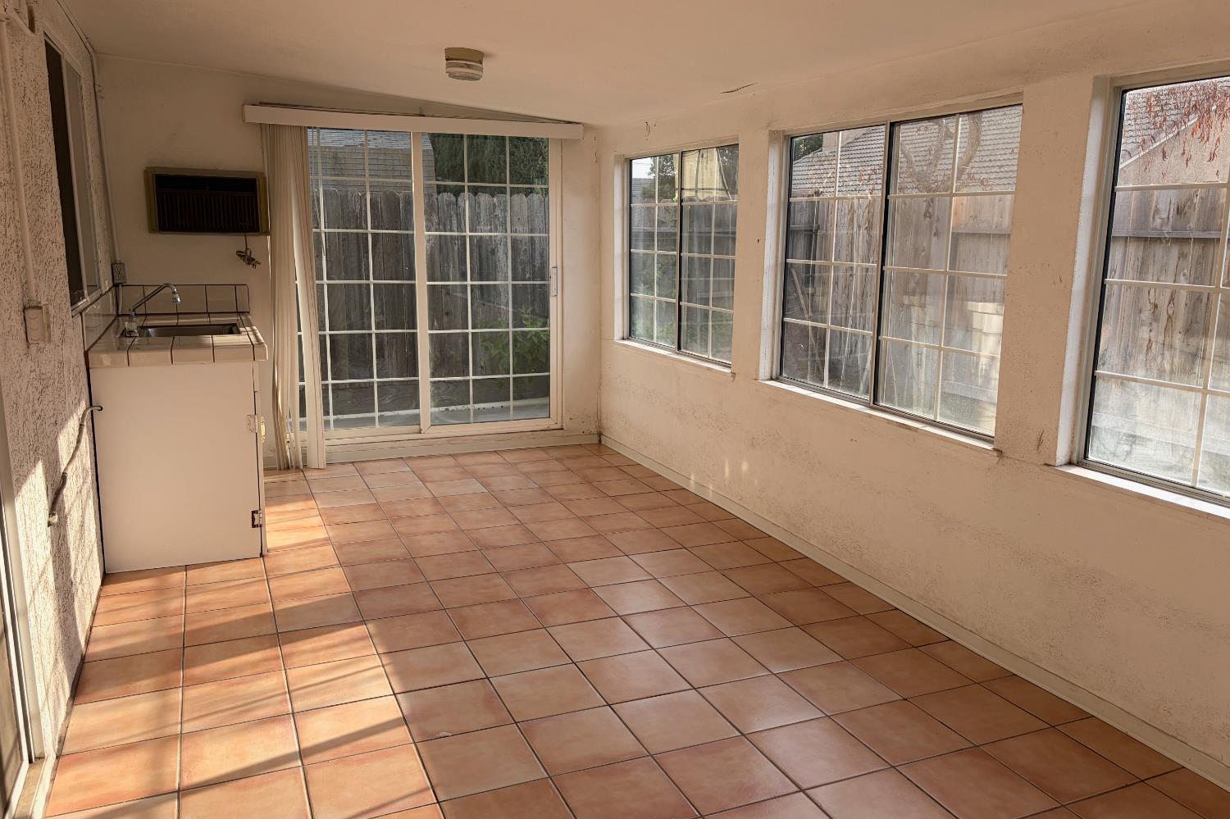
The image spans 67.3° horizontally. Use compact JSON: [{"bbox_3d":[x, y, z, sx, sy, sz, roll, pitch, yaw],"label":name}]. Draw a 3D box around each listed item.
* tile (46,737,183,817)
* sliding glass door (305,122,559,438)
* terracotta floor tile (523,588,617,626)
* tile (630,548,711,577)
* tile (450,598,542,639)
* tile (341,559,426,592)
[{"bbox_3d":[-1.338,0.983,2.496,0.294,0.012,0.294,-3,12,-23],"label":"tile"},{"bbox_3d":[-1.208,-0.805,5.827,1.845,1.998,0.100,-3,12,-23],"label":"sliding glass door"},{"bbox_3d":[-0.182,0.783,3.645,0.298,0.012,0.298,-3,12,-23],"label":"terracotta floor tile"},{"bbox_3d":[0.255,0.700,4.162,0.294,0.012,0.294,-3,12,-23],"label":"tile"},{"bbox_3d":[-0.465,0.803,3.525,0.299,0.010,0.299,-3,12,-23],"label":"tile"},{"bbox_3d":[-0.988,0.709,3.952,0.299,0.010,0.299,-3,12,-23],"label":"tile"}]

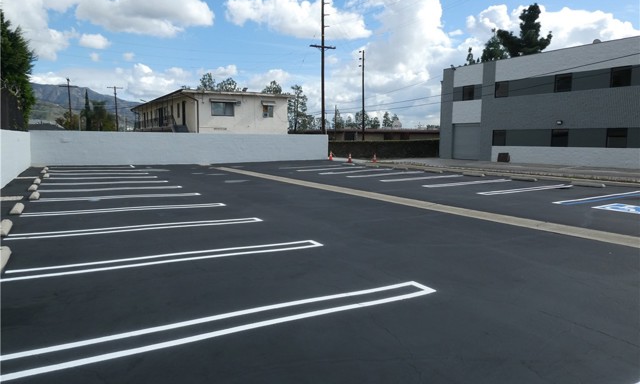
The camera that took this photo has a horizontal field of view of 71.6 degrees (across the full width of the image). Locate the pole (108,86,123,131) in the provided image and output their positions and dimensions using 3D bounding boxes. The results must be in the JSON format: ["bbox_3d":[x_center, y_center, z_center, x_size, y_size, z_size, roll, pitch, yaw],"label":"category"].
[{"bbox_3d":[-36.250,-13.104,79.207,2.600,11.230,0.400,-3,7,-30],"label":"pole"}]

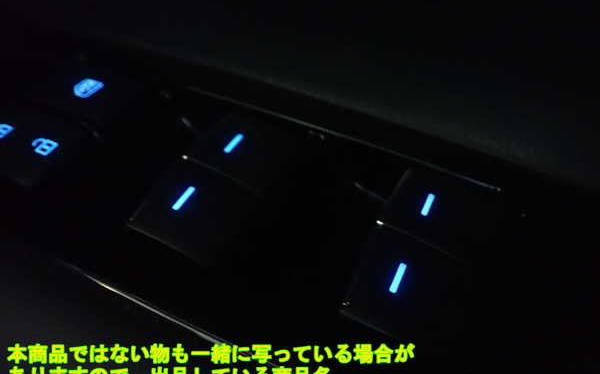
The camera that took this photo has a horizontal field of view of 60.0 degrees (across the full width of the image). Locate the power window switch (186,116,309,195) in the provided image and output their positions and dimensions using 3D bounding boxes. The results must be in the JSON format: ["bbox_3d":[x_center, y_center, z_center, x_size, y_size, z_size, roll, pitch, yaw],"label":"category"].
[{"bbox_3d":[-0.014,-0.006,0.141,0.025,0.009,0.022,23,48,12],"label":"power window switch"}]

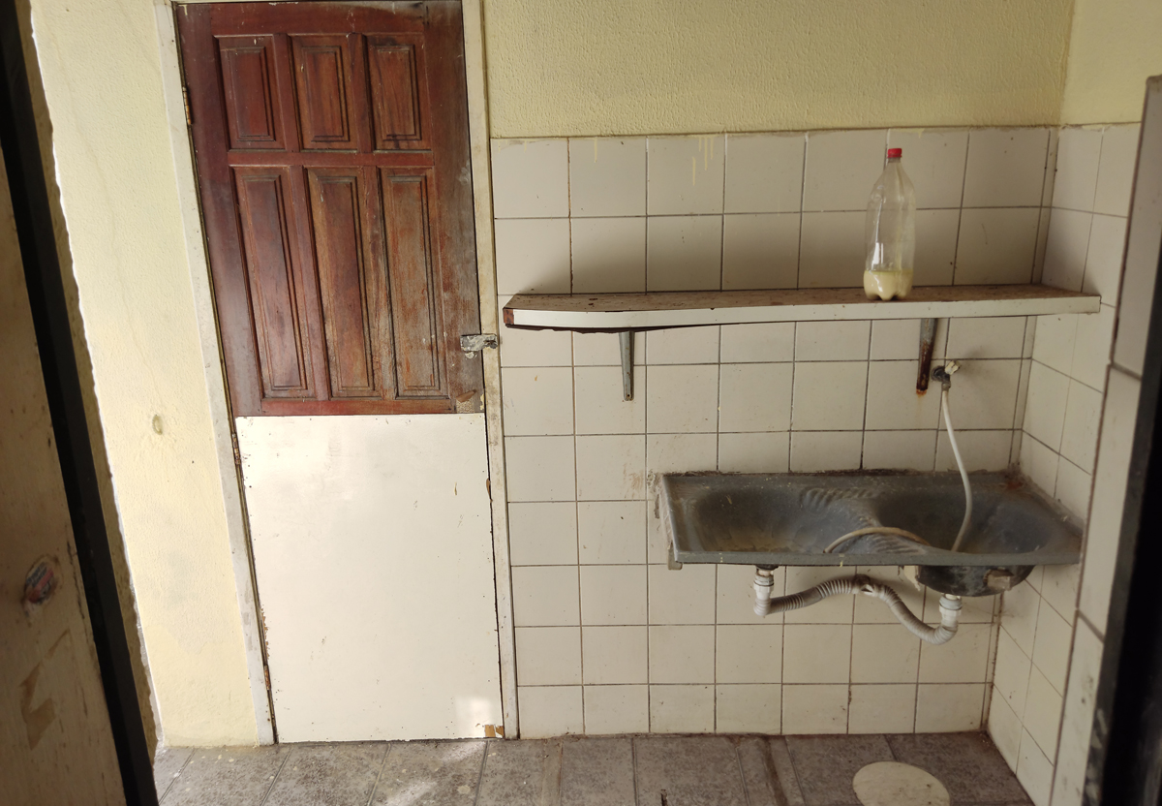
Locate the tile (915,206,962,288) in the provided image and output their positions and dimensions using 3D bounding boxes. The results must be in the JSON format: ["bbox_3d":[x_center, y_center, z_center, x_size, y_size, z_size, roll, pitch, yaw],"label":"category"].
[{"bbox_3d":[0.871,-0.400,2.174,0.198,0.195,0.010,-1,15,2],"label":"tile"}]

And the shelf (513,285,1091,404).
[{"bbox_3d":[0.511,-0.122,2.121,1.375,0.298,0.277,-1,16,3],"label":"shelf"}]

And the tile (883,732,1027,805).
[{"bbox_3d":[1.078,1.052,2.419,0.306,0.010,0.289,-1,16,3],"label":"tile"}]

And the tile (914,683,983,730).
[{"bbox_3d":[1.106,0.917,2.529,0.198,0.171,0.010,-1,15,2],"label":"tile"}]

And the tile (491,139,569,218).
[{"bbox_3d":[-0.134,-0.577,2.178,0.200,0.197,0.010,-1,15,2],"label":"tile"}]

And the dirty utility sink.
[{"bbox_3d":[0.715,0.359,2.131,0.984,0.210,0.500,-1,16,3],"label":"dirty utility sink"}]

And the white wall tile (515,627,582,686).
[{"bbox_3d":[-0.096,0.757,2.528,0.194,0.195,0.010,-1,15,2],"label":"white wall tile"}]

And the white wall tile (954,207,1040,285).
[{"bbox_3d":[1.076,-0.405,2.180,0.200,0.197,0.010,-1,15,2],"label":"white wall tile"}]

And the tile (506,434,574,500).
[{"bbox_3d":[-0.113,0.188,2.385,0.200,0.197,0.010,-1,15,2],"label":"tile"}]

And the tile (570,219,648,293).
[{"bbox_3d":[0.072,-0.387,2.207,0.198,0.195,0.010,-1,15,2],"label":"tile"}]

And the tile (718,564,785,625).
[{"bbox_3d":[0.494,0.555,2.440,0.198,0.197,0.009,-1,15,2],"label":"tile"}]

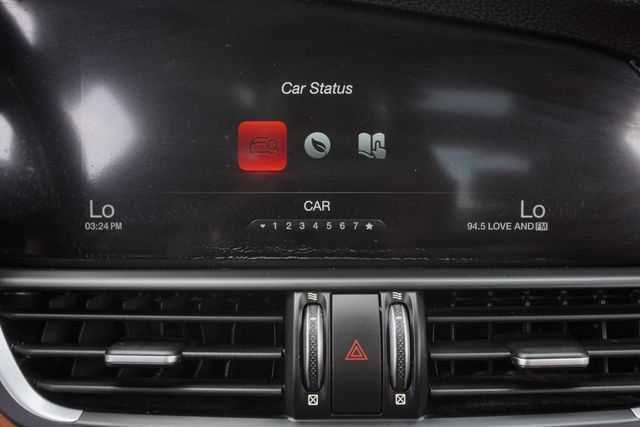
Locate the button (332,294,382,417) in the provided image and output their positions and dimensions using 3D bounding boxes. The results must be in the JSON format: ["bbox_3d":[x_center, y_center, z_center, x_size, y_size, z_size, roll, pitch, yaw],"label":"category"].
[{"bbox_3d":[0.016,0.060,0.328,0.021,0.051,0.008,0,-14,0],"label":"button"}]

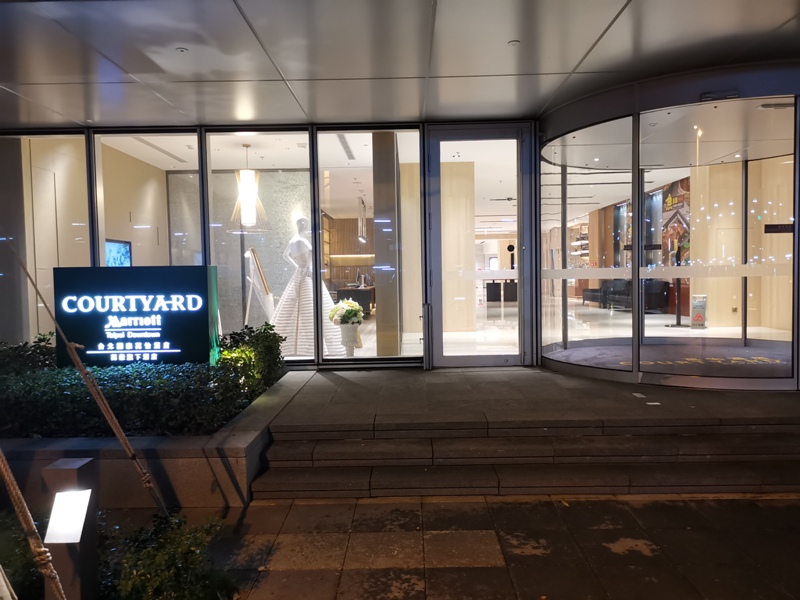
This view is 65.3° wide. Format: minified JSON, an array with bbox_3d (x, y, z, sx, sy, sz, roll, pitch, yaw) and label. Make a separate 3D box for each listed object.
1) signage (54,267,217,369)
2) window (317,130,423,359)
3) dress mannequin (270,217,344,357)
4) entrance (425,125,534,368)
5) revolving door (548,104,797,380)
[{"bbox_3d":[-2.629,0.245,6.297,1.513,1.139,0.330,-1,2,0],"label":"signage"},{"bbox_3d":[-0.360,-0.652,7.505,1.260,2.764,0.120,-1,2,0],"label":"window"},{"bbox_3d":[-1.258,-0.187,8.608,1.000,1.880,1.000,0,2,21],"label":"dress mannequin"},{"bbox_3d":[0.958,-0.644,7.501,1.280,2.916,0.150,-1,2,0],"label":"entrance"},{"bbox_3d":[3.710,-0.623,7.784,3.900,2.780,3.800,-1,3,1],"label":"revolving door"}]

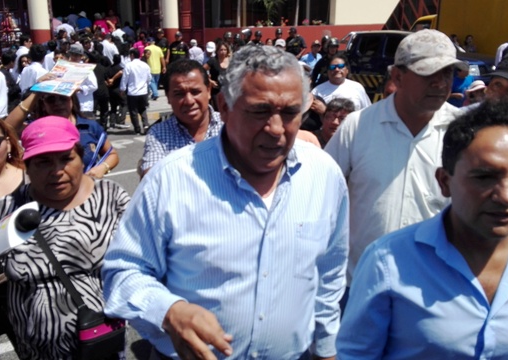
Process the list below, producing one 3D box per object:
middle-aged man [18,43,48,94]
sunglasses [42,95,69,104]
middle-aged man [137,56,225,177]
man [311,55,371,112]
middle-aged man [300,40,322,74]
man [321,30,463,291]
[{"bbox_3d":[-2.937,-0.984,6.265,0.480,1.680,0.340,-2,16,-6],"label":"middle-aged man"},{"bbox_3d":[-1.070,-0.438,2.458,0.145,0.050,0.145,-8,18,-28],"label":"sunglasses"},{"bbox_3d":[-0.253,0.323,2.009,0.500,1.650,0.340,-2,16,-8],"label":"middle-aged man"},{"bbox_3d":[0.746,-0.265,4.078,0.550,1.660,0.360,2,16,8],"label":"man"},{"bbox_3d":[1.057,-1.725,8.550,0.520,1.680,0.360,2,16,6],"label":"middle-aged man"},{"bbox_3d":[0.481,0.384,1.580,0.560,1.720,0.360,-3,16,-11],"label":"man"}]

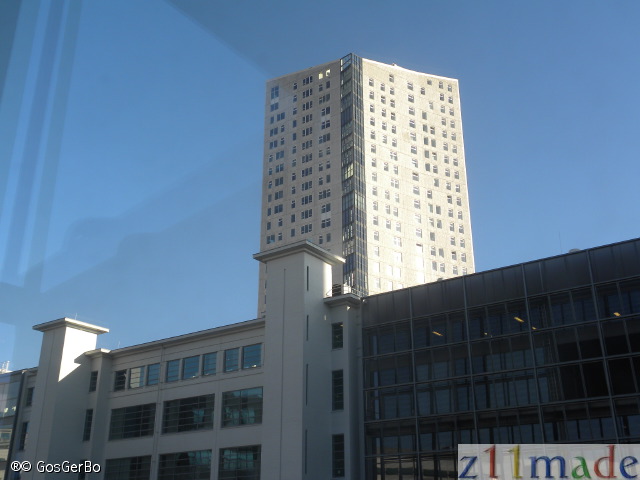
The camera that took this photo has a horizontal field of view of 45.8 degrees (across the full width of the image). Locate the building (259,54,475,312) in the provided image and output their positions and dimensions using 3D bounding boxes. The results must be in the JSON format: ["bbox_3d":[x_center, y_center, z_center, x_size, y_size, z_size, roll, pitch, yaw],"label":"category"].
[{"bbox_3d":[9.390,11.740,144.910,36.000,102.500,22.000,14,-27,-28],"label":"building"}]

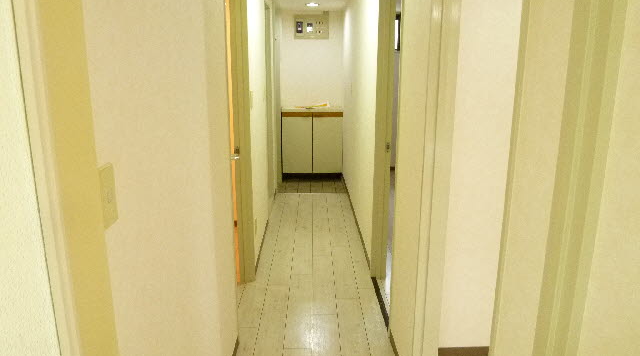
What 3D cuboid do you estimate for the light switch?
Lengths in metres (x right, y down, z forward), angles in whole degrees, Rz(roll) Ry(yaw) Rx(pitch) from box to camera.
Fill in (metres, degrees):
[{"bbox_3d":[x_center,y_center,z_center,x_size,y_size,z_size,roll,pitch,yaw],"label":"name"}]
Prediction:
[{"bbox_3d":[-0.416,0.038,0.906,0.011,0.121,0.061,0,14,-1],"label":"light switch"}]

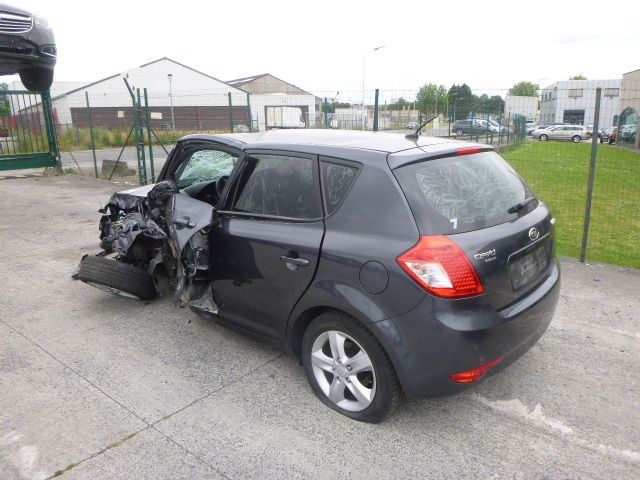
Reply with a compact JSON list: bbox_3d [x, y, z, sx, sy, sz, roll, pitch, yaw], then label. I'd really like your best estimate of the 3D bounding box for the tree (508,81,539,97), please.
[{"bbox_3d":[35.223,-23.107,80.000,5.800,8.400,5.800,0,14,0],"label":"tree"}]

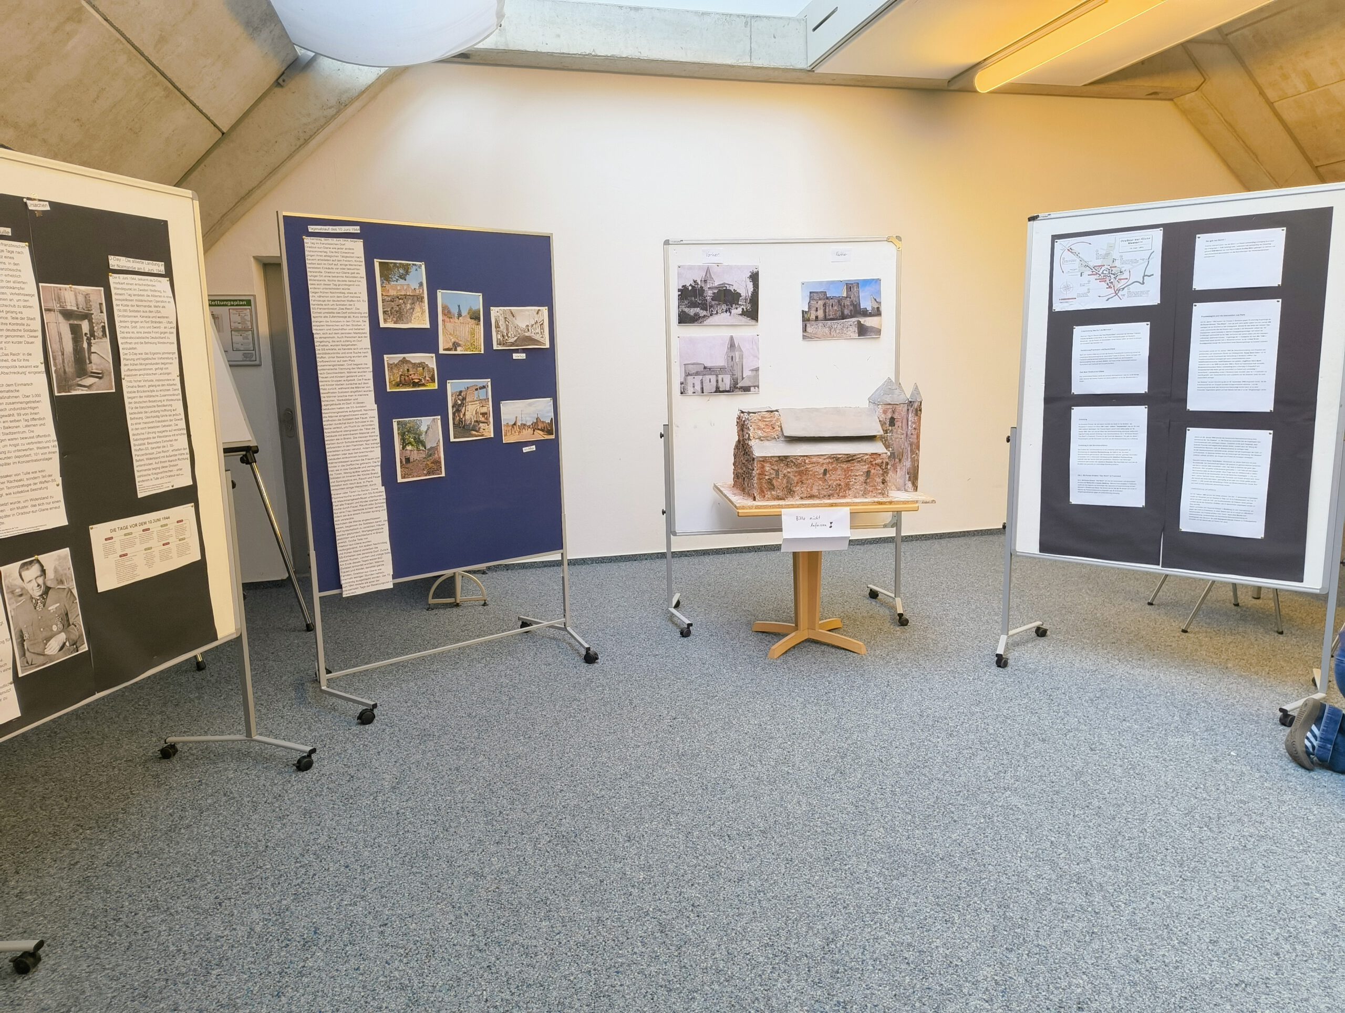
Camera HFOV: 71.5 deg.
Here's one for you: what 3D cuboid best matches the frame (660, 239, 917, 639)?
[{"bbox_3d":[0.594,-0.384,4.921,1.280,2.000,0.610,-2,9,-4],"label":"frame"}]

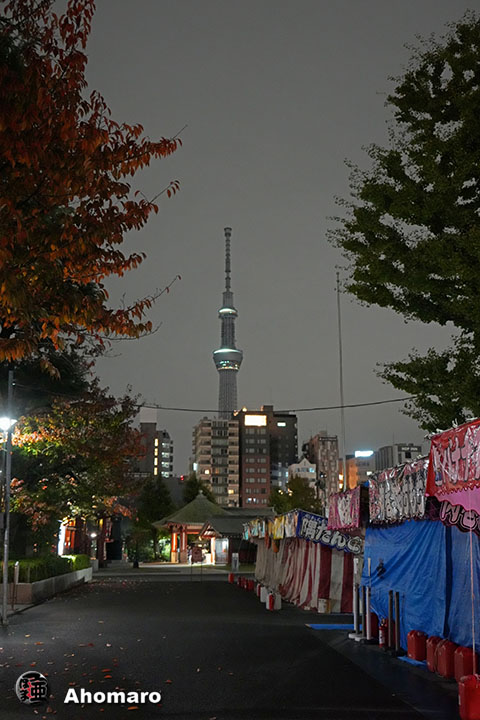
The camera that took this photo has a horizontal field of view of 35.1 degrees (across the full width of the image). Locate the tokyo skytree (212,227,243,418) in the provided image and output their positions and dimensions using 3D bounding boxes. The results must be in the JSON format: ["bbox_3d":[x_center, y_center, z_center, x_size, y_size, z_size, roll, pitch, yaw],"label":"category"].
[{"bbox_3d":[-22.500,39.001,1466.352,65.000,632.000,65.000,3,-14,-11],"label":"tokyo skytree"}]

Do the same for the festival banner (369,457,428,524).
[{"bbox_3d":[2.570,2.272,12.675,0.080,0.860,2.750,2,-14,-7],"label":"festival banner"}]

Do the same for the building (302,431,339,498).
[{"bbox_3d":[26.832,44.072,251.258,6.800,38.000,18.000,3,-14,-11],"label":"building"}]

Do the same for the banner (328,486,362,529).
[{"bbox_3d":[2.170,3.191,16.105,0.080,0.760,2.600,2,-14,-7],"label":"banner"}]

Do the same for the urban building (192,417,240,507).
[{"bbox_3d":[-7.779,41.563,249.436,12.900,42.000,16.000,3,-14,-11],"label":"urban building"}]

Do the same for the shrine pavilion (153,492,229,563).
[{"bbox_3d":[-3.550,14.208,64.474,6.700,6.100,6.700,3,-14,-11],"label":"shrine pavilion"}]

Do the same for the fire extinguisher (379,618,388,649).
[{"bbox_3d":[2.370,4.500,12.537,0.160,0.470,0.150,-6,-15,23],"label":"fire extinguisher"}]

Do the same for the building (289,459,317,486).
[{"bbox_3d":[19.377,45.726,237.089,7.300,28.000,9.000,3,-14,-11],"label":"building"}]

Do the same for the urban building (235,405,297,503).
[{"bbox_3d":[7.775,40.439,255.317,17.500,47.000,18.000,3,-14,-11],"label":"urban building"}]

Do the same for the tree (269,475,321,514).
[{"bbox_3d":[6.650,18.880,91.131,6.500,10.200,6.500,0,-14,0],"label":"tree"}]

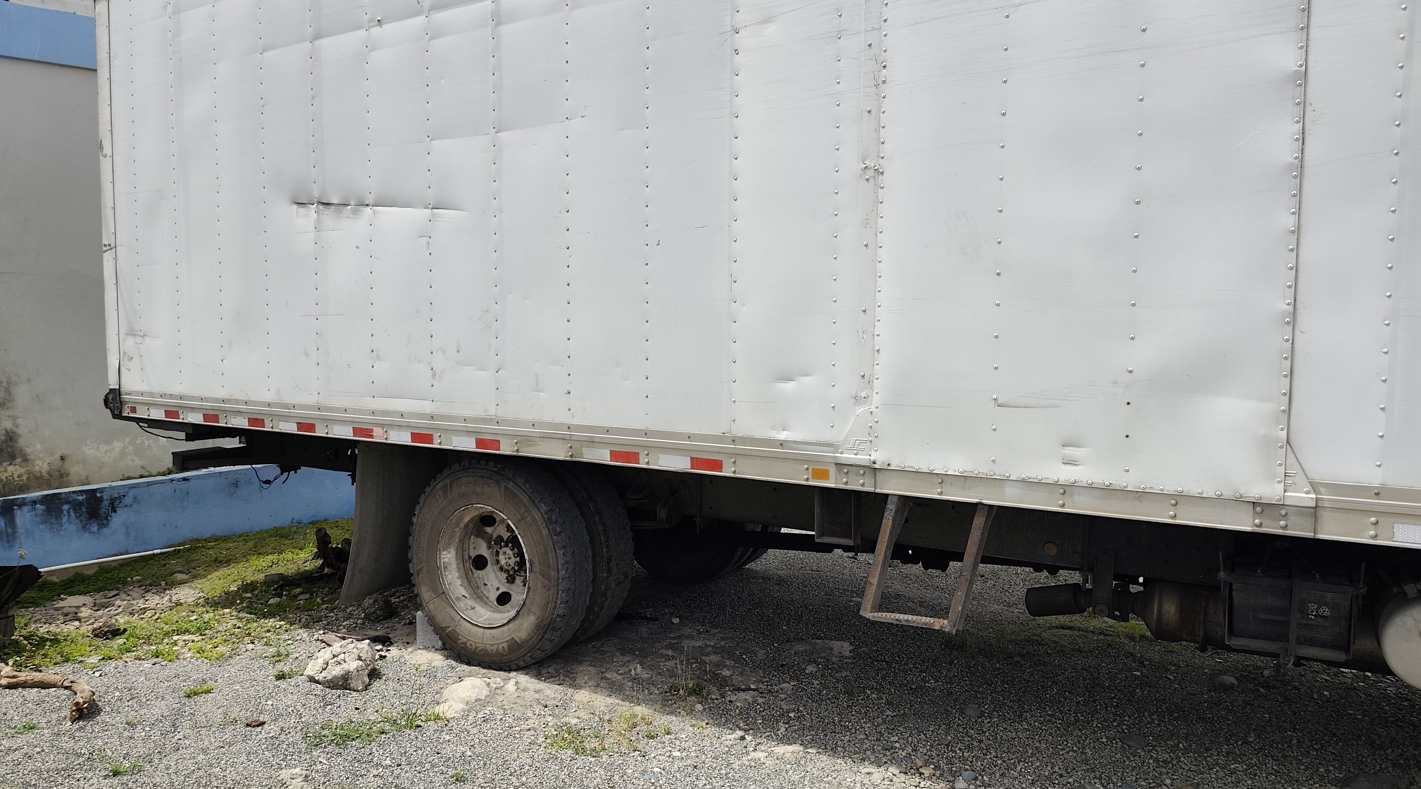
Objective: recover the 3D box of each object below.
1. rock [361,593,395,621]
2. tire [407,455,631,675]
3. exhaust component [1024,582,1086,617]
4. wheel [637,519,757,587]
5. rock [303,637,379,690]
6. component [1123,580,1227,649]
[{"bbox_3d":[-1.776,1.136,5.044,0.190,0.140,0.170,-1,4,-20],"label":"rock"},{"bbox_3d":[-0.950,0.812,4.753,0.985,0.970,0.614,3,4,30],"label":"tire"},{"bbox_3d":[1.473,0.880,4.036,0.225,0.128,0.128,-11,-2,31],"label":"exhaust component"},{"bbox_3d":[-0.152,0.739,6.125,0.985,0.970,0.275,3,4,30],"label":"wheel"},{"bbox_3d":[-1.667,1.211,4.265,0.310,0.180,0.250,-2,5,-32],"label":"rock"},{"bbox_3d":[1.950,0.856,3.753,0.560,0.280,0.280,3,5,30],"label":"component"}]

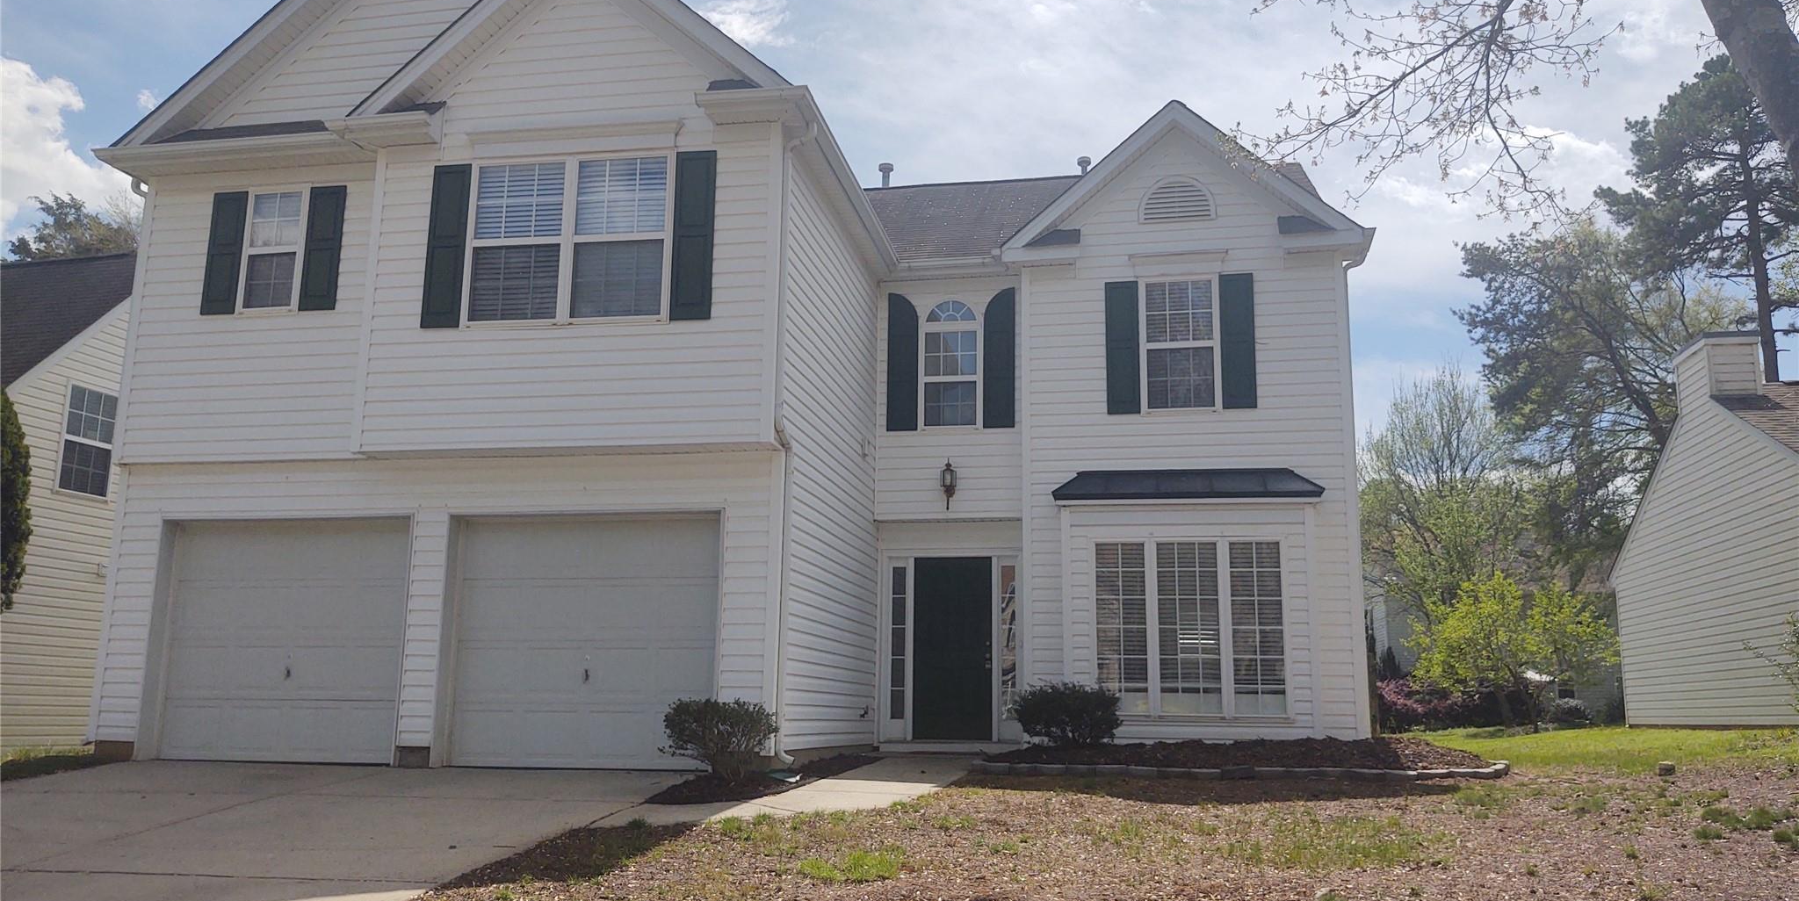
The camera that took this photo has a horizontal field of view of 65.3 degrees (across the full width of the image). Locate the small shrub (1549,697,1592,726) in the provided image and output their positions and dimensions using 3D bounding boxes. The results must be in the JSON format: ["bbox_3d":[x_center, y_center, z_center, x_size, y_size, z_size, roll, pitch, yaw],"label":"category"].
[{"bbox_3d":[14.554,5.690,30.463,0.950,0.660,0.900,-1,-11,10],"label":"small shrub"}]

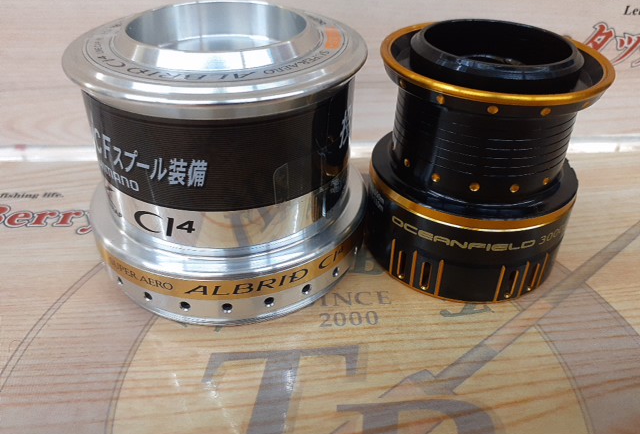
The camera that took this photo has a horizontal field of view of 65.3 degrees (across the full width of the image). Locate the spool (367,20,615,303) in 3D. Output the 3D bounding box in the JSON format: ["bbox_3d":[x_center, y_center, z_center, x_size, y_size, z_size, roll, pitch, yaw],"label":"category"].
[{"bbox_3d":[0.037,-0.017,0.122,0.052,0.053,0.052,-1,38,-2],"label":"spool"}]

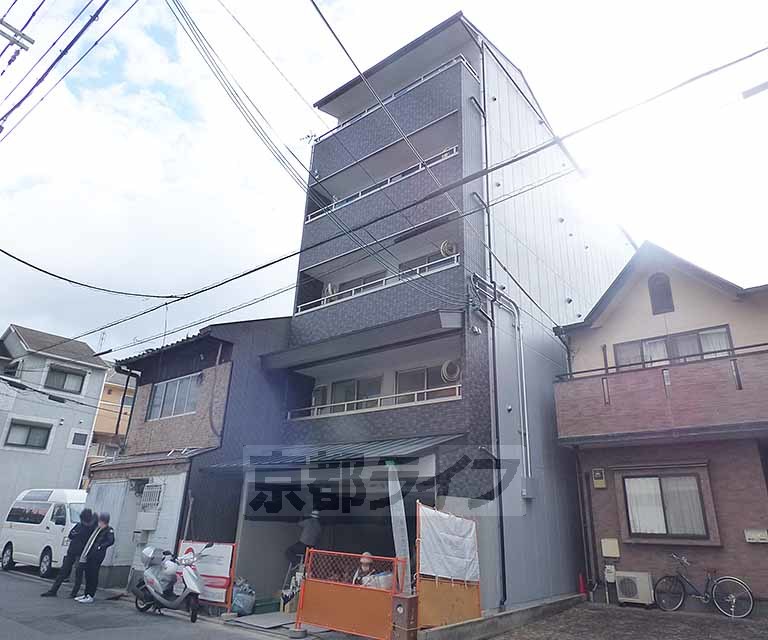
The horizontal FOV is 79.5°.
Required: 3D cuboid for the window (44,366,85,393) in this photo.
[{"bbox_3d":[-15.070,2.913,21.934,0.140,0.982,1.553,-13,-25,34],"label":"window"}]

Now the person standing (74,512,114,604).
[{"bbox_3d":[-5.766,4.721,9.270,0.520,1.630,0.450,-10,-23,29],"label":"person standing"}]

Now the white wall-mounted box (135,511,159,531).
[{"bbox_3d":[-5.321,4.536,10.393,0.550,0.380,0.170,-12,-27,31],"label":"white wall-mounted box"}]

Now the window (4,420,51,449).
[{"bbox_3d":[-15.640,5.079,20.395,0.140,1.062,1.574,-13,-25,34],"label":"window"}]

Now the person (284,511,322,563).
[{"bbox_3d":[-1.800,5.110,10.200,0.620,1.700,0.520,-5,-24,18],"label":"person"}]

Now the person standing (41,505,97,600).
[{"bbox_3d":[-6.489,4.813,9.615,0.550,1.660,0.650,-5,-21,18],"label":"person standing"}]

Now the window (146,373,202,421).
[{"bbox_3d":[-5.550,2.049,12.202,2.335,1.028,0.140,-13,-25,34],"label":"window"}]

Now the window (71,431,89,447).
[{"bbox_3d":[-14.422,5.687,21.946,0.120,0.552,0.637,-13,-25,34],"label":"window"}]

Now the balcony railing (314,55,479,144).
[{"bbox_3d":[0.222,-6.155,14.068,5.247,0.330,1.172,-13,-25,34],"label":"balcony railing"}]

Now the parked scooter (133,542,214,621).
[{"bbox_3d":[-3.591,4.392,7.864,1.680,1.100,0.650,-10,-23,27],"label":"parked scooter"}]

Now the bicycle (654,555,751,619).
[{"bbox_3d":[6.154,5.178,9.056,1.700,1.020,0.550,-9,-23,26],"label":"bicycle"}]

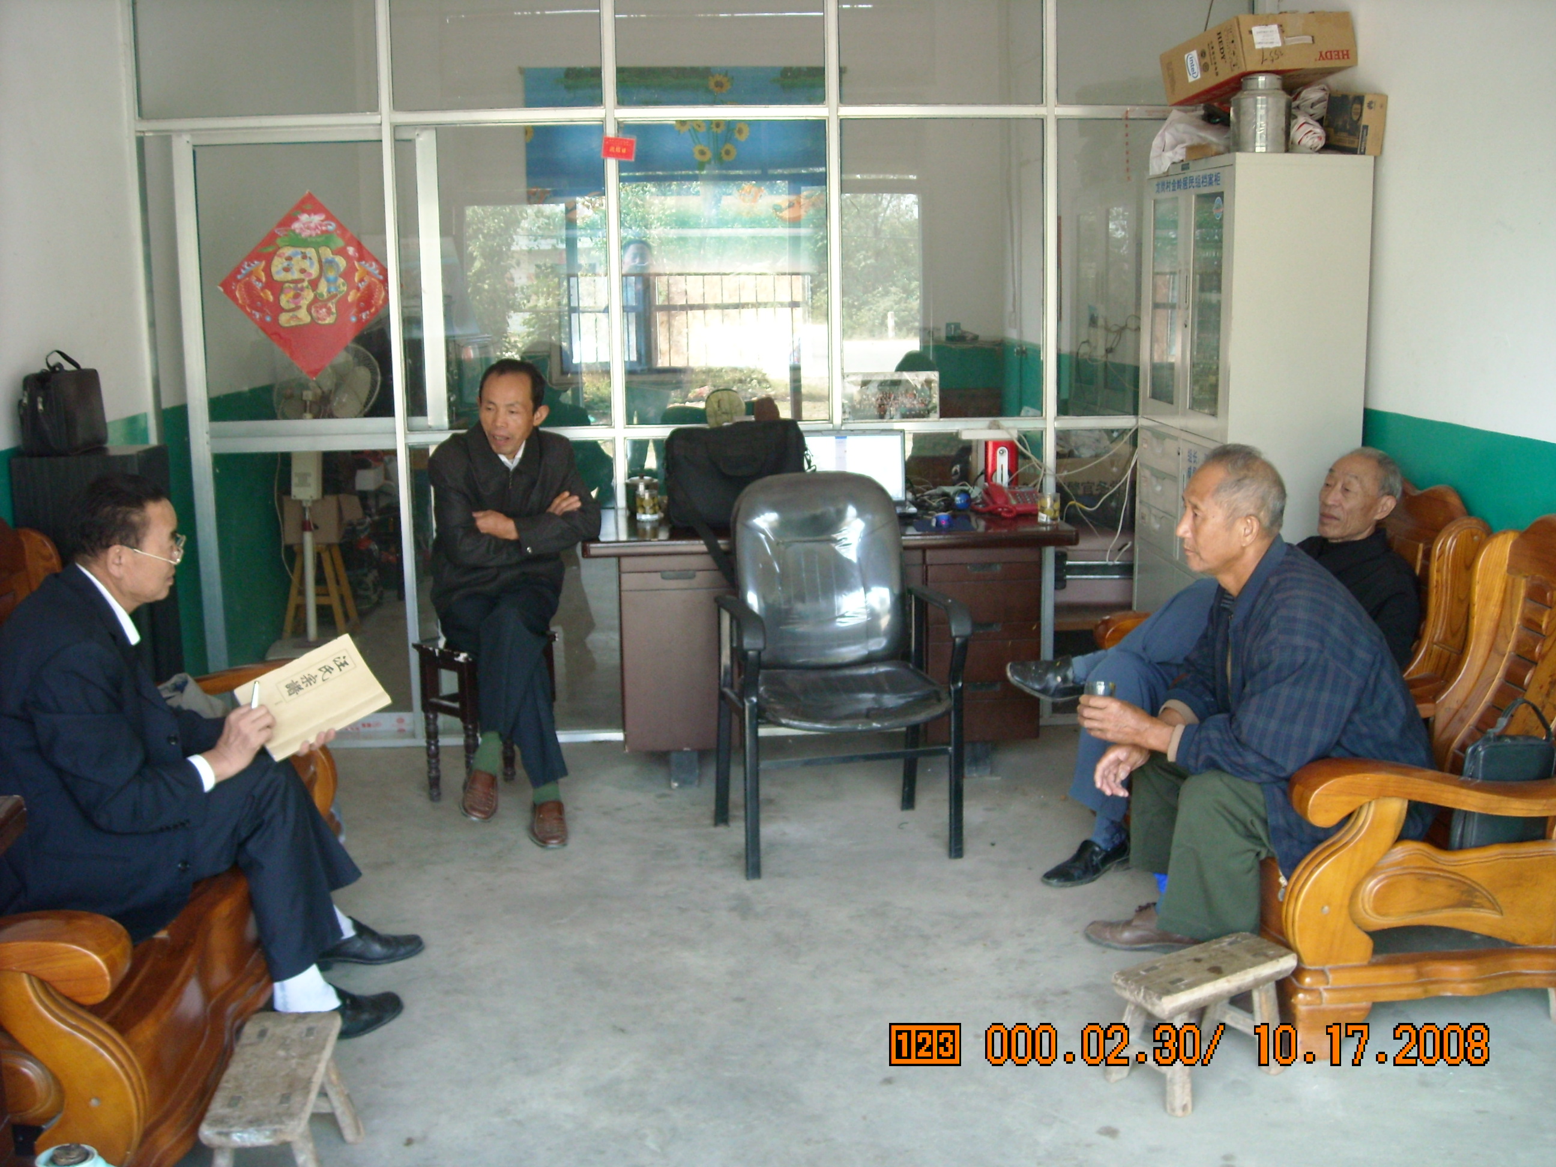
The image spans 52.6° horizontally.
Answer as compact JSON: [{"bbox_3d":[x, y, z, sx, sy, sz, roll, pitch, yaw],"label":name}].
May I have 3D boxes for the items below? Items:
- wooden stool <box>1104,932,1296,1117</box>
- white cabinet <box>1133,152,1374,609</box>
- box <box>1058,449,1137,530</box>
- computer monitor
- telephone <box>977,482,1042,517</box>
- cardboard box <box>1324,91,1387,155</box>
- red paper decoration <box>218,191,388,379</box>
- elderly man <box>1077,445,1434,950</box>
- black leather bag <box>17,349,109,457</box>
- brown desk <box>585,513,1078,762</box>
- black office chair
[{"bbox_3d":[0.793,0.814,2.931,0.350,0.225,0.170,-7,12,-30],"label":"wooden stool"},{"bbox_3d":[1.389,-0.327,4.722,0.390,1.795,0.900,-1,10,-2],"label":"white cabinet"},{"bbox_3d":[1.086,-0.369,5.741,0.420,0.280,0.340,-1,10,-2],"label":"box"},{"bbox_3d":[0.237,-0.367,4.967,0.340,0.235,0.050,-1,2,-2],"label":"computer monitor"},{"bbox_3d":[0.742,-0.273,4.901,0.200,0.090,0.190,-1,10,-2],"label":"telephone"},{"bbox_3d":[1.535,-1.225,4.216,0.160,0.160,0.100,-1,10,-2],"label":"cardboard box"},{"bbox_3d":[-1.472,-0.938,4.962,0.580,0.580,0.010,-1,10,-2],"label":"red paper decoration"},{"bbox_3d":[1.021,0.273,3.344,0.740,1.130,0.520,-1,10,-2],"label":"elderly man"},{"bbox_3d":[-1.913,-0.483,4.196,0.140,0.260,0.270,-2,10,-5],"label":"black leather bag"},{"bbox_3d":[0.154,0.187,4.868,1.410,0.780,0.690,-1,10,-2],"label":"brown desk"},{"bbox_3d":[0.136,0.215,4.196,0.610,0.970,0.620,-3,11,-13],"label":"black office chair"}]

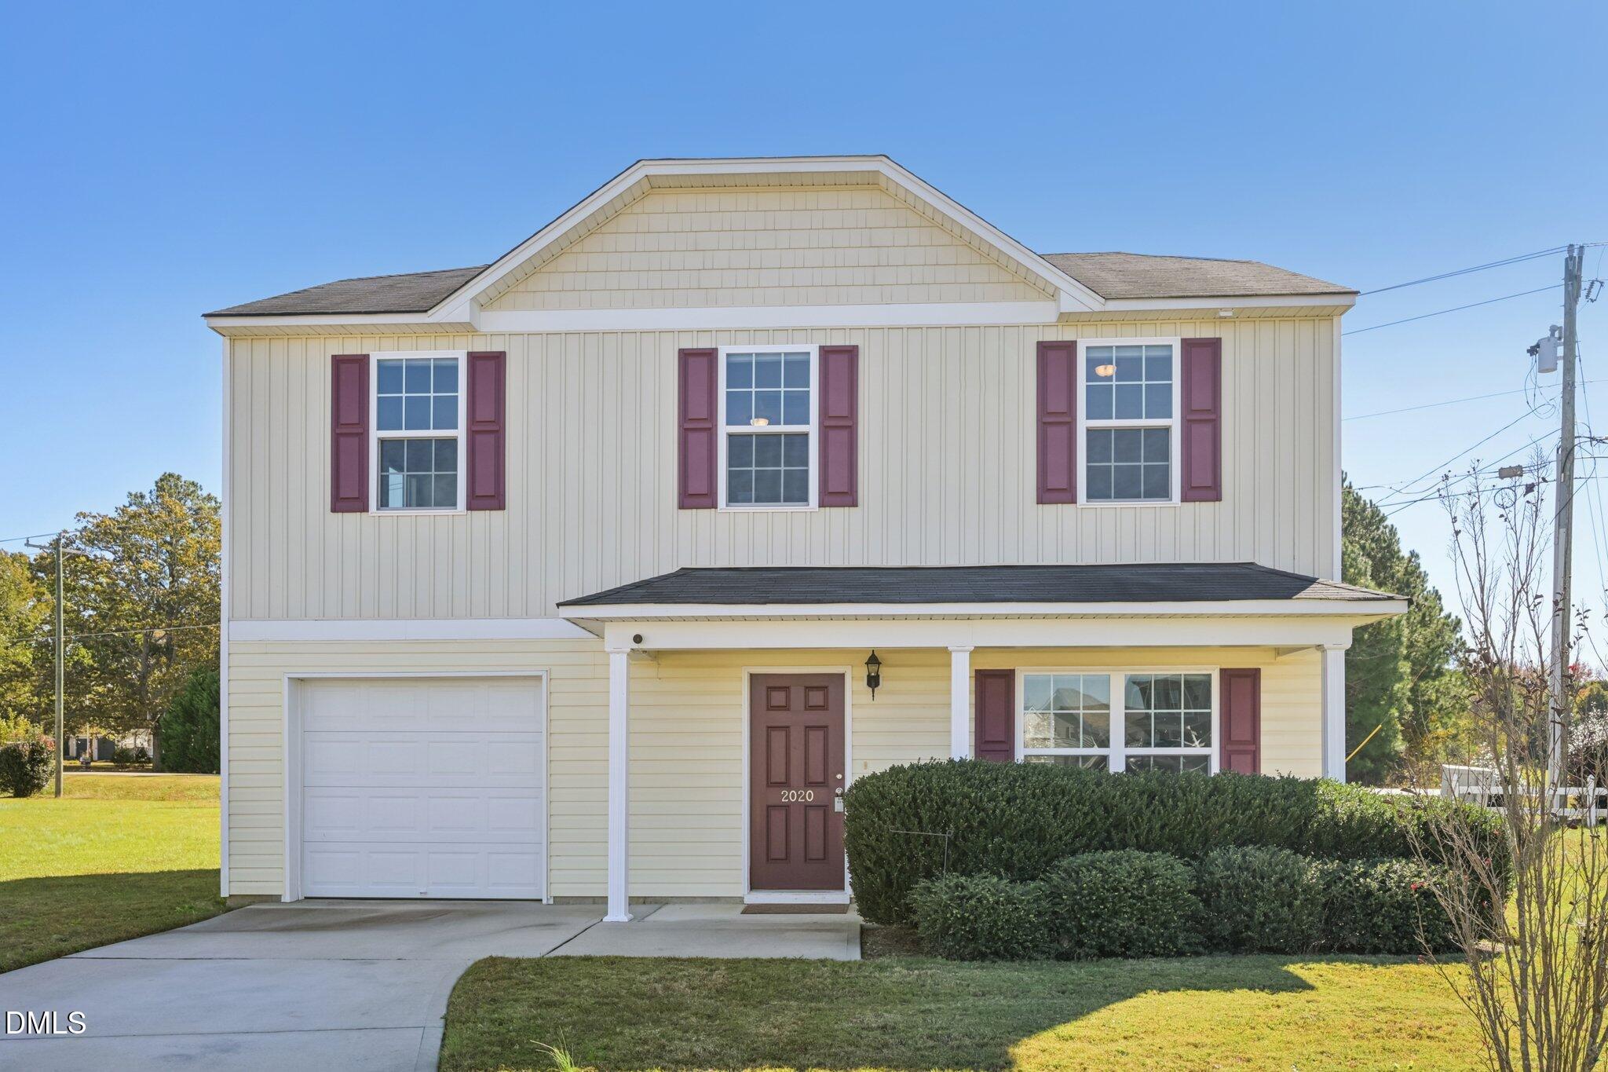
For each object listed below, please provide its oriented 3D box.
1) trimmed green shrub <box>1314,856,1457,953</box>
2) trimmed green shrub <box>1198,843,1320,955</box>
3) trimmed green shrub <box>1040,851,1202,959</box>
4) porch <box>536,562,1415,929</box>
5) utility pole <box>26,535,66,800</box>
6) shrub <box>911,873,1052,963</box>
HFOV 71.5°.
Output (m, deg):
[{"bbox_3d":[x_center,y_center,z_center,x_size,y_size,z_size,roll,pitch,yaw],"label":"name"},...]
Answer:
[{"bbox_3d":[4.300,2.746,8.300,1.050,0.680,0.920,0,-3,3],"label":"trimmed green shrub"},{"bbox_3d":[3.376,2.709,8.300,0.980,0.750,0.920,0,-3,3],"label":"trimmed green shrub"},{"bbox_3d":[2.330,2.695,8.200,1.140,0.770,0.980,0,-3,3],"label":"trimmed green shrub"},{"bbox_3d":[1.420,1.690,9.570,6.700,3.100,1.600,0,-3,3],"label":"porch"},{"bbox_3d":[-26.554,4.579,39.500,0.400,9.400,1.700,-3,-5,45],"label":"utility pole"},{"bbox_3d":[1.298,2.761,8.150,1.040,0.600,0.920,0,-3,3],"label":"shrub"}]

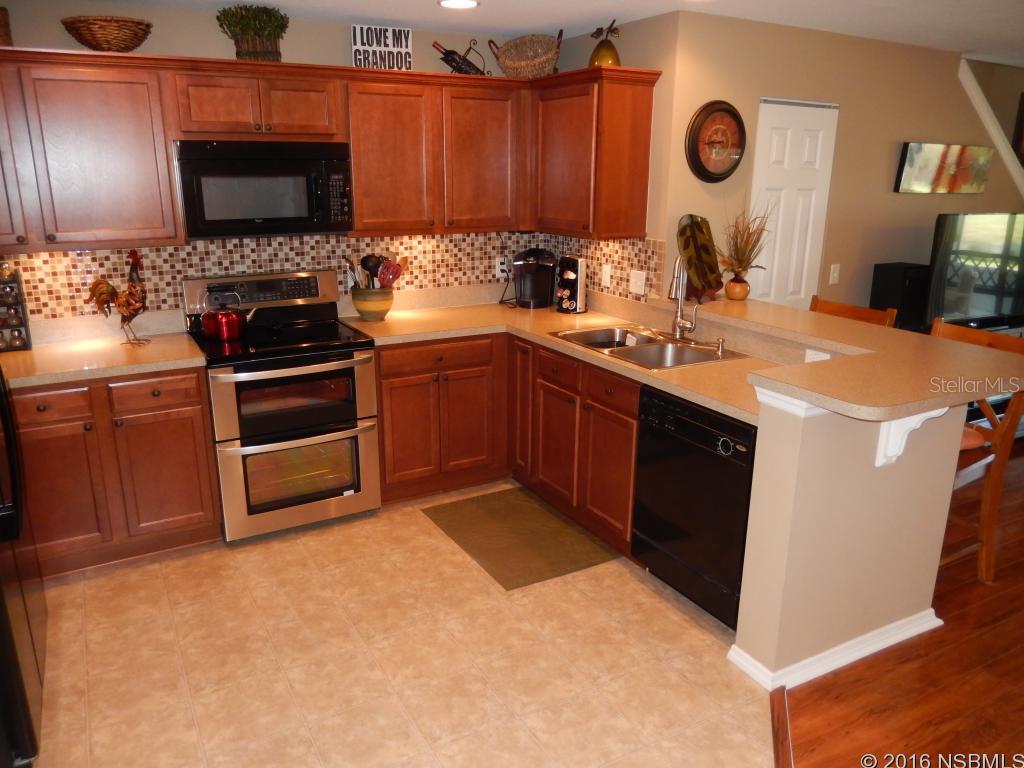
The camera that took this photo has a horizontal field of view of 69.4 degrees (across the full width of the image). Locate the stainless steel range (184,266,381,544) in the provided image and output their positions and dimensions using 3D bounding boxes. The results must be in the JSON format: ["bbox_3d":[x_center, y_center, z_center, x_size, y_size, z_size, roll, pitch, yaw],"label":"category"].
[{"bbox_3d":[-1.139,0.078,3.738,0.760,1.182,0.693,-9,18,-28],"label":"stainless steel range"}]

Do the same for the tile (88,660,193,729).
[{"bbox_3d":[-1.282,1.046,2.540,0.304,0.010,0.306,-9,18,-29],"label":"tile"}]

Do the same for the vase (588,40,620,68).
[{"bbox_3d":[0.470,-1.646,3.752,0.161,0.211,0.161,0,16,0],"label":"vase"}]

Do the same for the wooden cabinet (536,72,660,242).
[{"bbox_3d":[0.401,-1.204,3.948,0.362,0.794,0.673,-9,18,-29],"label":"wooden cabinet"}]

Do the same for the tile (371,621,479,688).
[{"bbox_3d":[-0.335,0.996,2.707,0.304,0.010,0.304,-9,18,-28],"label":"tile"}]

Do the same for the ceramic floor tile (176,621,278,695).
[{"bbox_3d":[-1.017,1.002,2.675,0.304,0.010,0.304,-9,18,-28],"label":"ceramic floor tile"}]

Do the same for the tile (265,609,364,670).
[{"bbox_3d":[-0.756,0.963,2.828,0.303,0.010,0.303,-8,18,-28],"label":"tile"}]

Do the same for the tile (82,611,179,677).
[{"bbox_3d":[-1.435,0.970,2.803,0.303,0.010,0.303,-8,18,-28],"label":"tile"}]

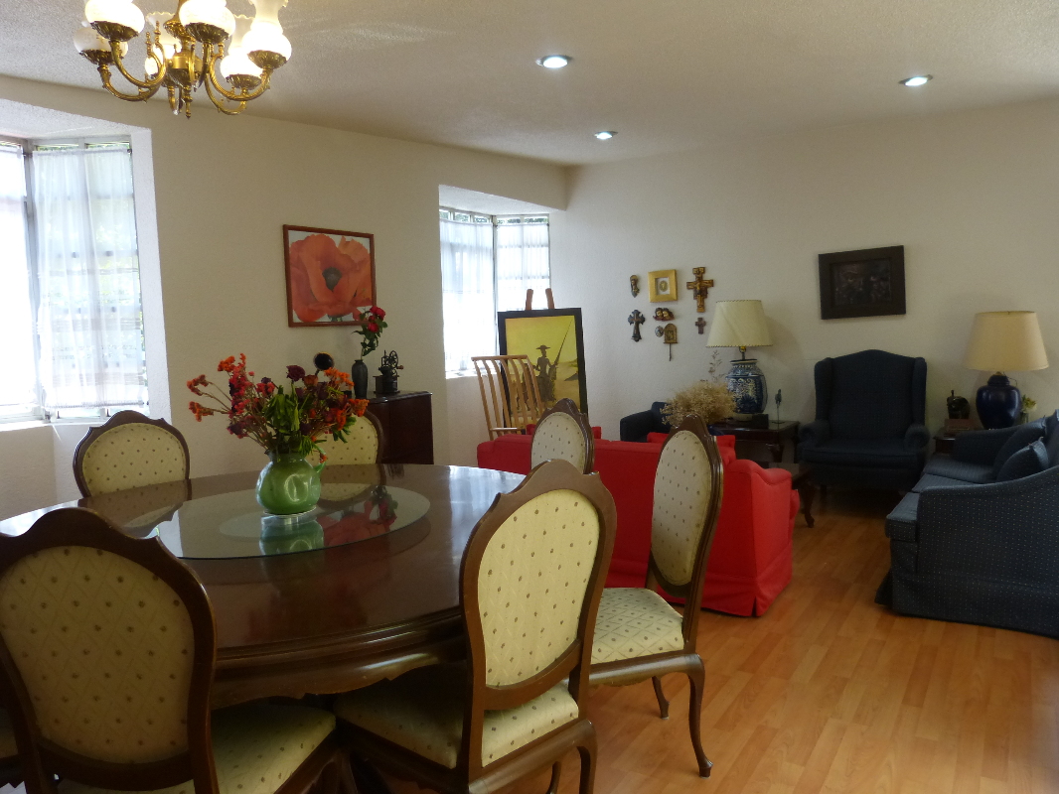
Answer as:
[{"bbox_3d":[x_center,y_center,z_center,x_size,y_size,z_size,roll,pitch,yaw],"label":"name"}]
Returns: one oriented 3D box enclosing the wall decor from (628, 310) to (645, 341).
[{"bbox_3d":[0.915,-0.608,6.561,0.162,0.273,0.025,1,6,33],"label":"wall decor"}]

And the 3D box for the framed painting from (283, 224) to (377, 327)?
[{"bbox_3d":[-1.184,-0.713,4.634,0.030,0.572,0.700,3,7,33],"label":"framed painting"}]

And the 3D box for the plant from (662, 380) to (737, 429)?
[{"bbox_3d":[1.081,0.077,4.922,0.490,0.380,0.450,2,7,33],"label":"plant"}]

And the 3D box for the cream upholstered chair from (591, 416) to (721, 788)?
[{"bbox_3d":[0.282,0.606,2.391,0.555,1.085,0.510,-2,6,-11],"label":"cream upholstered chair"}]

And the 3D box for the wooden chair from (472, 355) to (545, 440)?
[{"bbox_3d":[0.128,0.296,5.103,0.740,1.120,0.600,3,7,38],"label":"wooden chair"}]

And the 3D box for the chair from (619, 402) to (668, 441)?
[{"bbox_3d":[1.273,0.357,6.149,0.840,0.740,0.800,2,7,33],"label":"chair"}]

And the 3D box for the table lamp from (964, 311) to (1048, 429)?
[{"bbox_3d":[3.009,-0.156,4.832,0.520,0.781,0.520,2,7,33],"label":"table lamp"}]

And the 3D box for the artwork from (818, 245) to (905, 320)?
[{"bbox_3d":[2.438,-0.831,5.613,0.580,0.485,0.040,-1,5,34],"label":"artwork"}]

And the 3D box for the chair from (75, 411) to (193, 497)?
[{"bbox_3d":[-1.340,0.591,2.906,0.555,1.085,0.510,2,7,30],"label":"chair"}]

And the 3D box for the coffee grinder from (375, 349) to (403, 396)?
[{"bbox_3d":[-0.887,-0.160,4.824,0.163,0.282,0.135,-5,7,-31],"label":"coffee grinder"}]

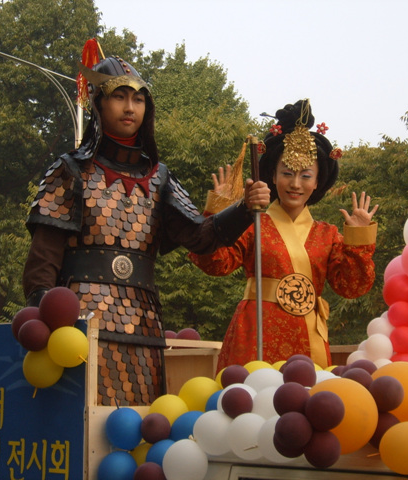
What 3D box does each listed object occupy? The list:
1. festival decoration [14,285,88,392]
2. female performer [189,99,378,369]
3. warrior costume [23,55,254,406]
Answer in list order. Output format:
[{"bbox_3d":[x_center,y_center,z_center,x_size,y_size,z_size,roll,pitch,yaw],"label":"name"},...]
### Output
[{"bbox_3d":[-0.465,0.295,3.650,0.220,0.310,0.200,-1,-9,11],"label":"festival decoration"},{"bbox_3d":[0.300,0.290,4.430,0.680,1.680,0.450,4,-9,-21],"label":"female performer"},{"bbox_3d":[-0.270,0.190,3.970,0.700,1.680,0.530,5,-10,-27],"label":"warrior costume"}]

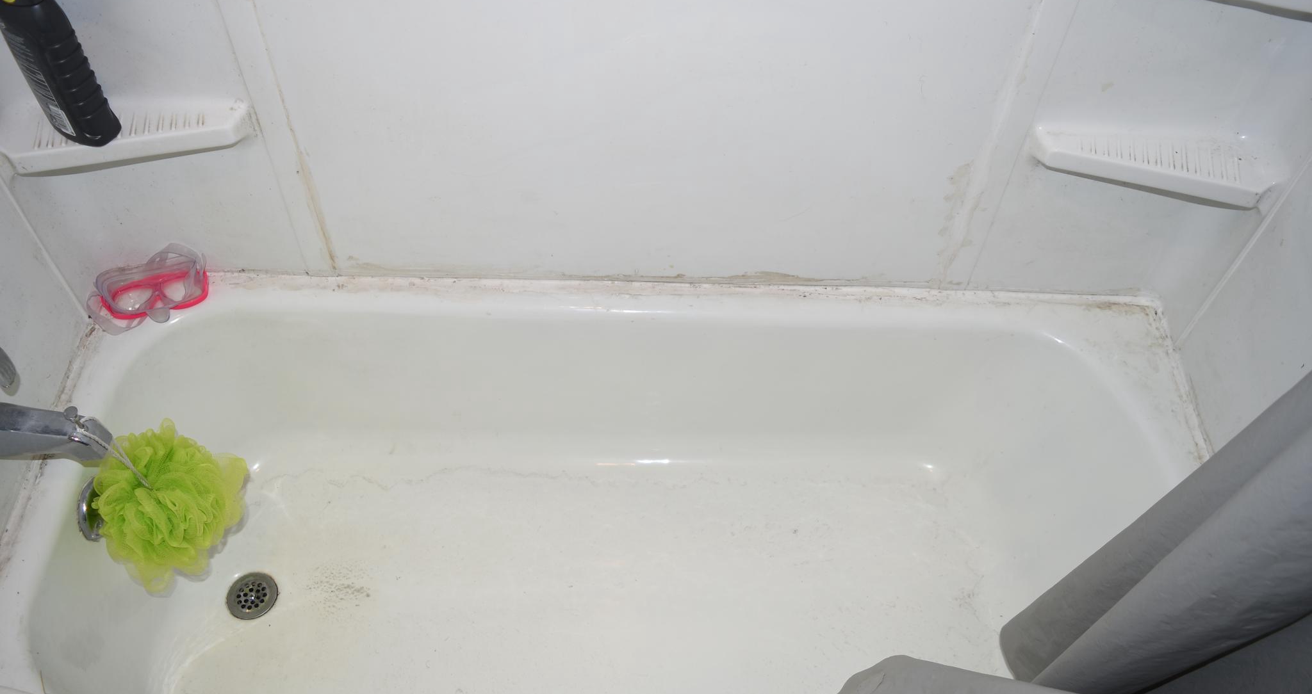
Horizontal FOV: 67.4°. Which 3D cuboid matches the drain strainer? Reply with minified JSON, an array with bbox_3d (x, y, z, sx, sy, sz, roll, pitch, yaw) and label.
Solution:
[{"bbox_3d":[-0.585,0.362,1.427,0.073,0.010,0.073,2,50,-1],"label":"drain strainer"}]

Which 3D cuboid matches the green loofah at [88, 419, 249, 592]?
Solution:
[{"bbox_3d":[-0.610,0.202,1.237,0.170,0.180,0.185,2,50,-1],"label":"green loofah"}]

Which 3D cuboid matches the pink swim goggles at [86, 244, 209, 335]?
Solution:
[{"bbox_3d":[-0.704,-0.081,1.359,0.150,0.058,0.100,-11,52,-11],"label":"pink swim goggles"}]

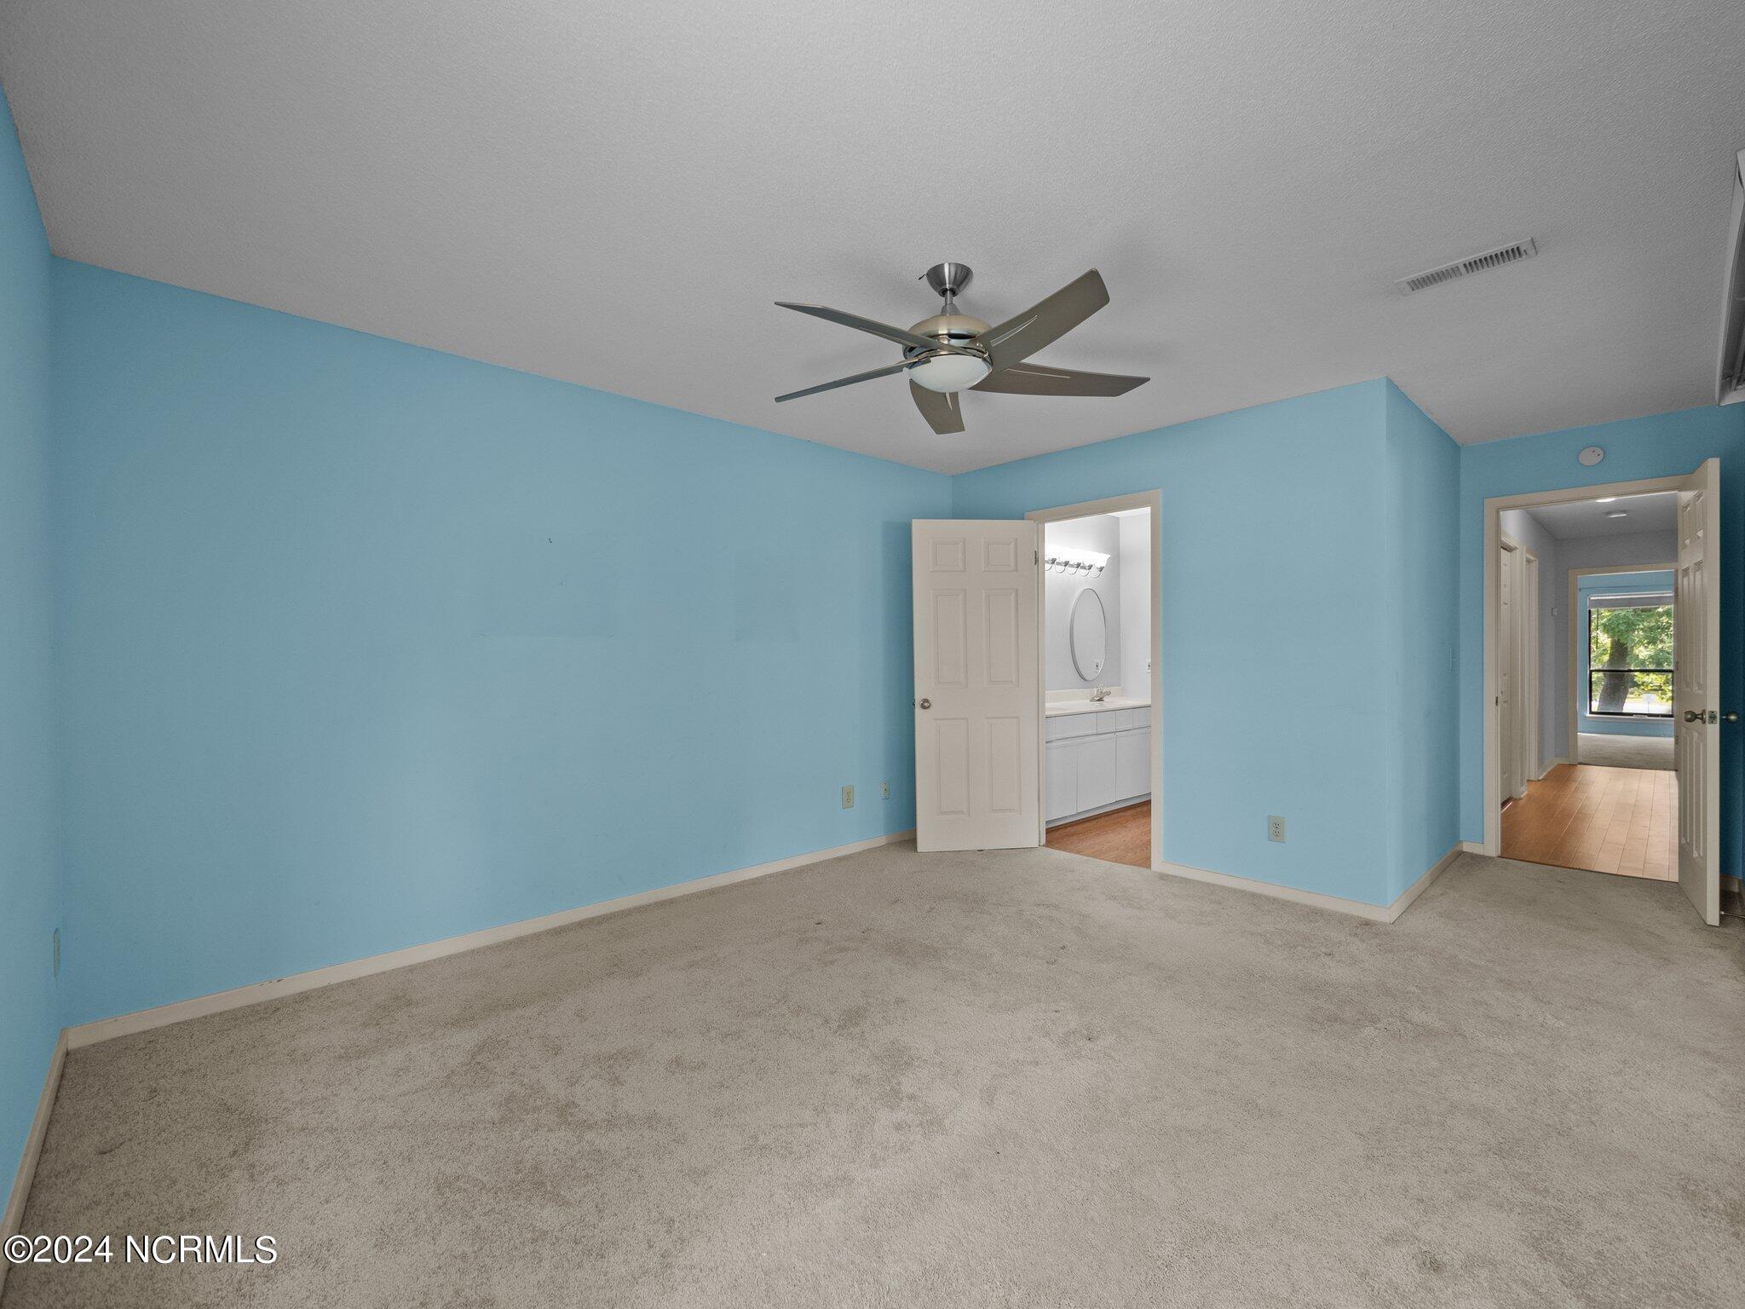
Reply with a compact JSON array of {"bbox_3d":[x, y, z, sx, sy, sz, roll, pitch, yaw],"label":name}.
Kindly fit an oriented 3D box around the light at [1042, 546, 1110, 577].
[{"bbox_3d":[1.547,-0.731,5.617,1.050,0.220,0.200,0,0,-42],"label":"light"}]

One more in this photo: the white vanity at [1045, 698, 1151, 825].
[{"bbox_3d":[1.663,0.779,5.475,1.980,0.800,0.570,0,0,-42],"label":"white vanity"}]

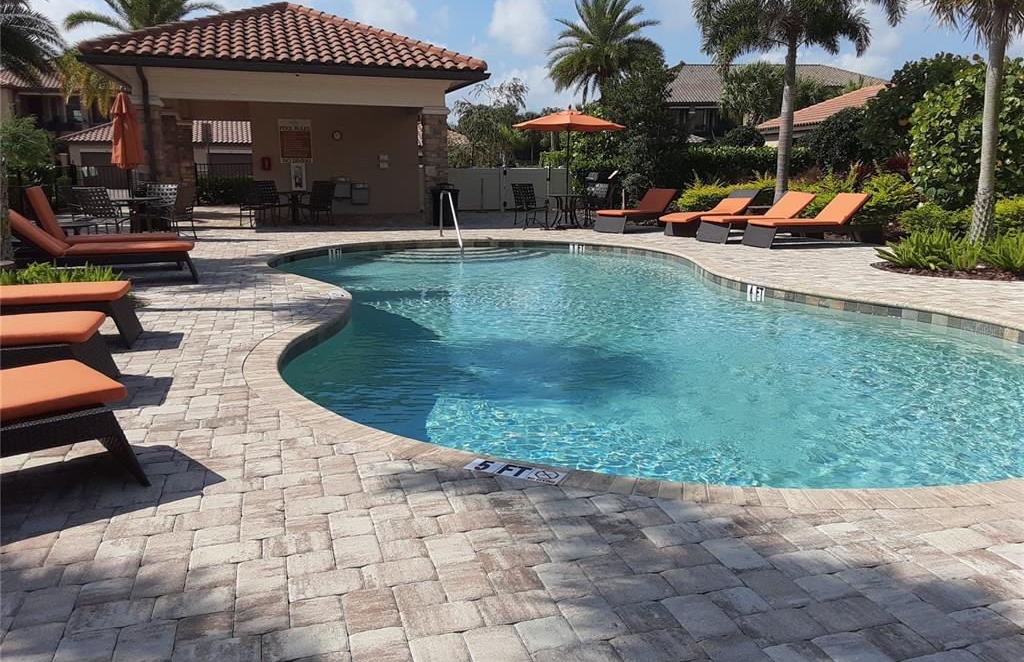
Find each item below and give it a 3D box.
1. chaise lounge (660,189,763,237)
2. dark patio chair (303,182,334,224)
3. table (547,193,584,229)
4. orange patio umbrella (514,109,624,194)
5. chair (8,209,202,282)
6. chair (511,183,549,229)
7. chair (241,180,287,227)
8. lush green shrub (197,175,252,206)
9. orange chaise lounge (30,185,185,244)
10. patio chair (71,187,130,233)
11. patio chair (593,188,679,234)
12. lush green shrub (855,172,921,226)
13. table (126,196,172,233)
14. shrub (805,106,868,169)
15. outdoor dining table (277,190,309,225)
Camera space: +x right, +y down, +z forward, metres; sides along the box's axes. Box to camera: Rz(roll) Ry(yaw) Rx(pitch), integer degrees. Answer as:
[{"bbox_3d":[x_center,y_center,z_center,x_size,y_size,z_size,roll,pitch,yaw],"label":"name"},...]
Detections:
[{"bbox_3d":[3.989,-2.387,15.968,2.120,0.870,0.700,-10,16,-39],"label":"chaise lounge"},{"bbox_3d":[-4.401,-2.905,18.210,0.600,0.930,0.680,-10,16,-37],"label":"dark patio chair"},{"bbox_3d":[1.208,-2.602,17.289,0.920,0.730,0.920,0,12,0],"label":"table"},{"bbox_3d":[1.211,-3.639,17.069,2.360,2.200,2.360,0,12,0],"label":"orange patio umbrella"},{"bbox_3d":[-4.721,-0.986,9.228,2.020,0.870,0.720,-3,12,-16],"label":"chair"},{"bbox_3d":[0.414,-2.796,17.756,0.600,0.910,0.680,-7,14,-28],"label":"chair"},{"bbox_3d":[-5.569,-2.868,18.018,0.700,0.940,0.620,7,14,30],"label":"chair"},{"bbox_3d":[-9.265,-4.563,25.684,2.100,1.000,0.850,-4,13,-16],"label":"lush green shrub"},{"bbox_3d":[-5.155,-1.282,10.088,1.750,1.050,0.700,-5,13,-23],"label":"orange chaise lounge"},{"bbox_3d":[-6.972,-1.925,13.499,0.700,0.920,0.640,-11,16,-43],"label":"patio chair"},{"bbox_3d":[2.661,-2.579,16.851,1.980,0.870,0.700,-12,17,-43],"label":"patio chair"},{"bbox_3d":[7.344,-2.475,15.622,1.350,1.200,1.250,0,12,0],"label":"lush green shrub"},{"bbox_3d":[-7.170,-2.170,15.296,1.050,0.730,1.050,-4,13,-16],"label":"table"},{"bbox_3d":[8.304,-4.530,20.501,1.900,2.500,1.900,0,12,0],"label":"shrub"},{"bbox_3d":[-5.073,-2.882,18.597,0.880,0.720,0.880,-4,13,-16],"label":"outdoor dining table"}]

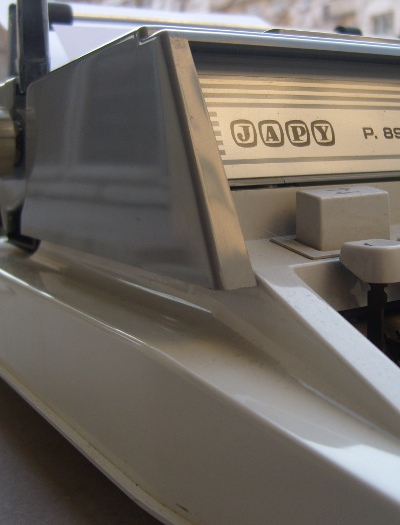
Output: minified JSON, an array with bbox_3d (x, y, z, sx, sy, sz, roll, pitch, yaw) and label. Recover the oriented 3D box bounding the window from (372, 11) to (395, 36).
[{"bbox_3d":[10.629,-13.844,41.000,0.180,1.140,1.600,-8,10,-35],"label":"window"}]

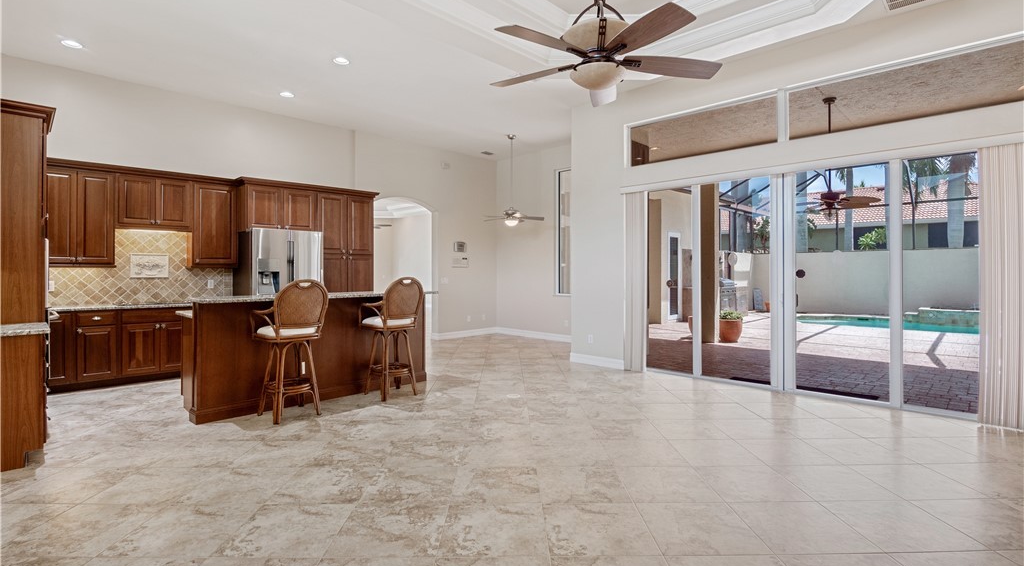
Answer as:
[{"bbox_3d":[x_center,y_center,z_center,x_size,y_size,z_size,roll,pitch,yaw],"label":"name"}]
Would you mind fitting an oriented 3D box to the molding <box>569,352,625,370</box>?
[{"bbox_3d":[1.160,1.073,6.479,0.850,0.130,0.016,1,1,42],"label":"molding"}]

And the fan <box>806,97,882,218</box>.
[{"bbox_3d":[4.019,-1.573,5.980,1.320,1.530,1.320,0,1,0],"label":"fan"}]

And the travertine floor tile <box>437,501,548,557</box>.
[{"bbox_3d":[-0.086,1.219,2.360,0.505,0.012,0.505,0,1,0],"label":"travertine floor tile"}]

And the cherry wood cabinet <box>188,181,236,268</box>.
[{"bbox_3d":[-3.979,-0.746,6.279,0.317,1.106,0.511,1,1,45],"label":"cherry wood cabinet"}]

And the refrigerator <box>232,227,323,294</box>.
[{"bbox_3d":[-3.274,0.222,6.669,0.910,1.810,0.750,-1,2,-44],"label":"refrigerator"}]

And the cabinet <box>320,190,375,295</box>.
[{"bbox_3d":[-2.693,-0.110,7.337,0.655,2.470,0.878,1,1,45],"label":"cabinet"}]

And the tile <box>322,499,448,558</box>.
[{"bbox_3d":[-0.594,1.208,2.330,0.508,0.010,0.500,0,1,0],"label":"tile"}]

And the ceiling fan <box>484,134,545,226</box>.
[{"bbox_3d":[0.009,-1.771,8.200,1.140,1.600,1.140,0,1,0],"label":"ceiling fan"}]

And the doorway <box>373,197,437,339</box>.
[{"bbox_3d":[-2.017,-0.221,8.706,0.228,2.649,1.468,1,1,45],"label":"doorway"}]

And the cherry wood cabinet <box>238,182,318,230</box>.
[{"bbox_3d":[-3.335,-1.018,6.680,0.655,0.615,0.923,1,1,45],"label":"cherry wood cabinet"}]

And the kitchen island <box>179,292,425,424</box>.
[{"bbox_3d":[-2.019,0.637,4.978,2.350,1.075,1.050,-1,2,-44],"label":"kitchen island"}]

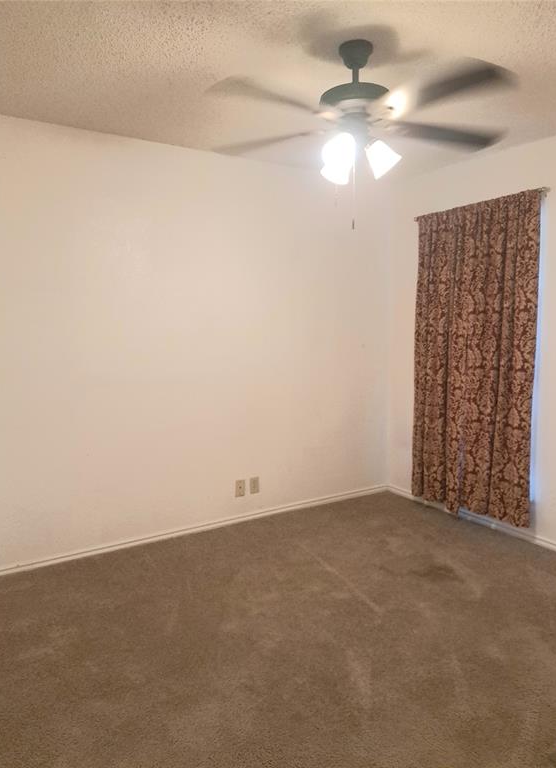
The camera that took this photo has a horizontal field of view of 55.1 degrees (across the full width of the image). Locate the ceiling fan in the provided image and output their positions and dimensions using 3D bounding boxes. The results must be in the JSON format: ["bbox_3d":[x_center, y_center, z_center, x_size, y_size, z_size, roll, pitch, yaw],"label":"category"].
[{"bbox_3d":[0.308,-1.075,2.111,1.290,0.490,1.290,1,6,8],"label":"ceiling fan"}]

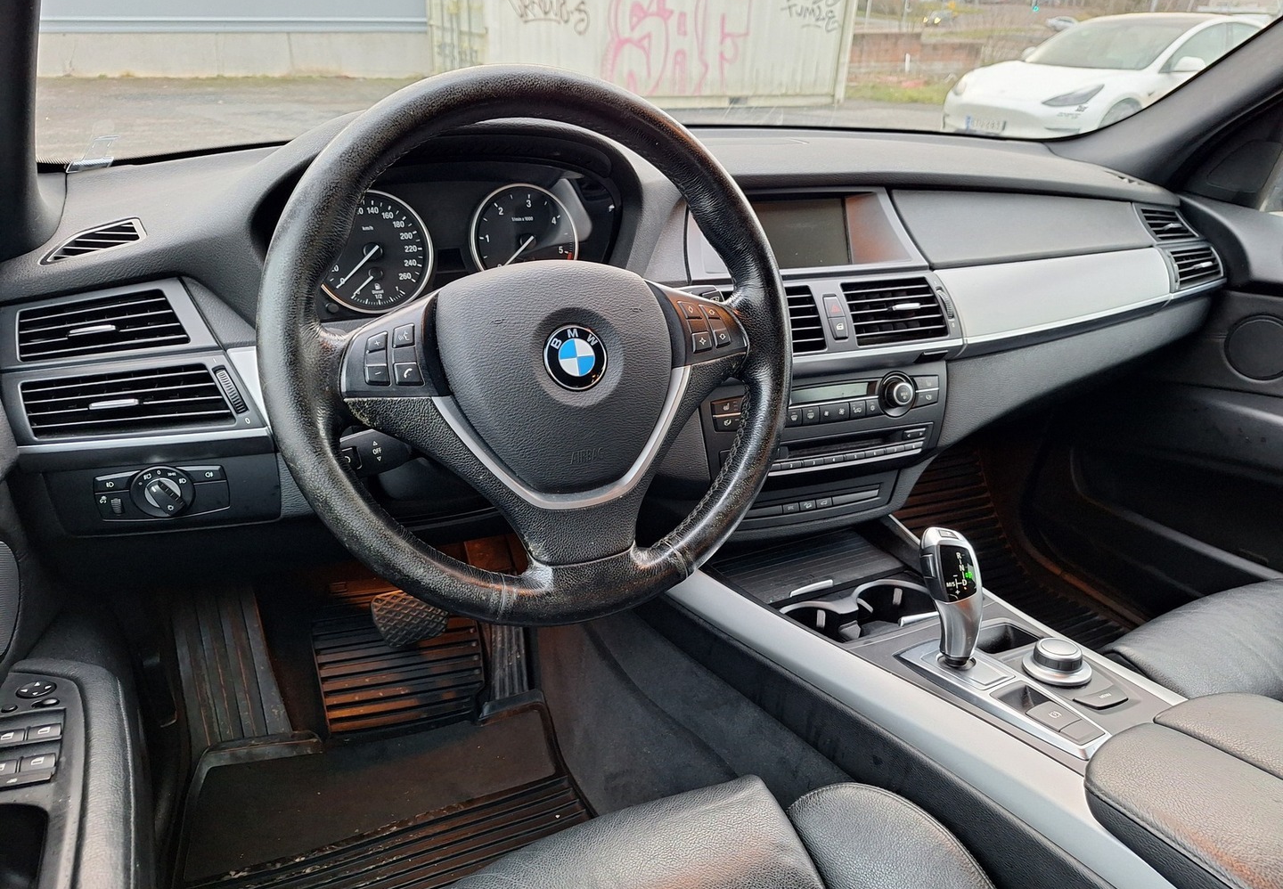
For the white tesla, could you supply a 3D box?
[{"bbox_3d":[5.495,-3.949,9.382,4.690,1.443,1.930,-13,30,-26],"label":"white tesla"}]

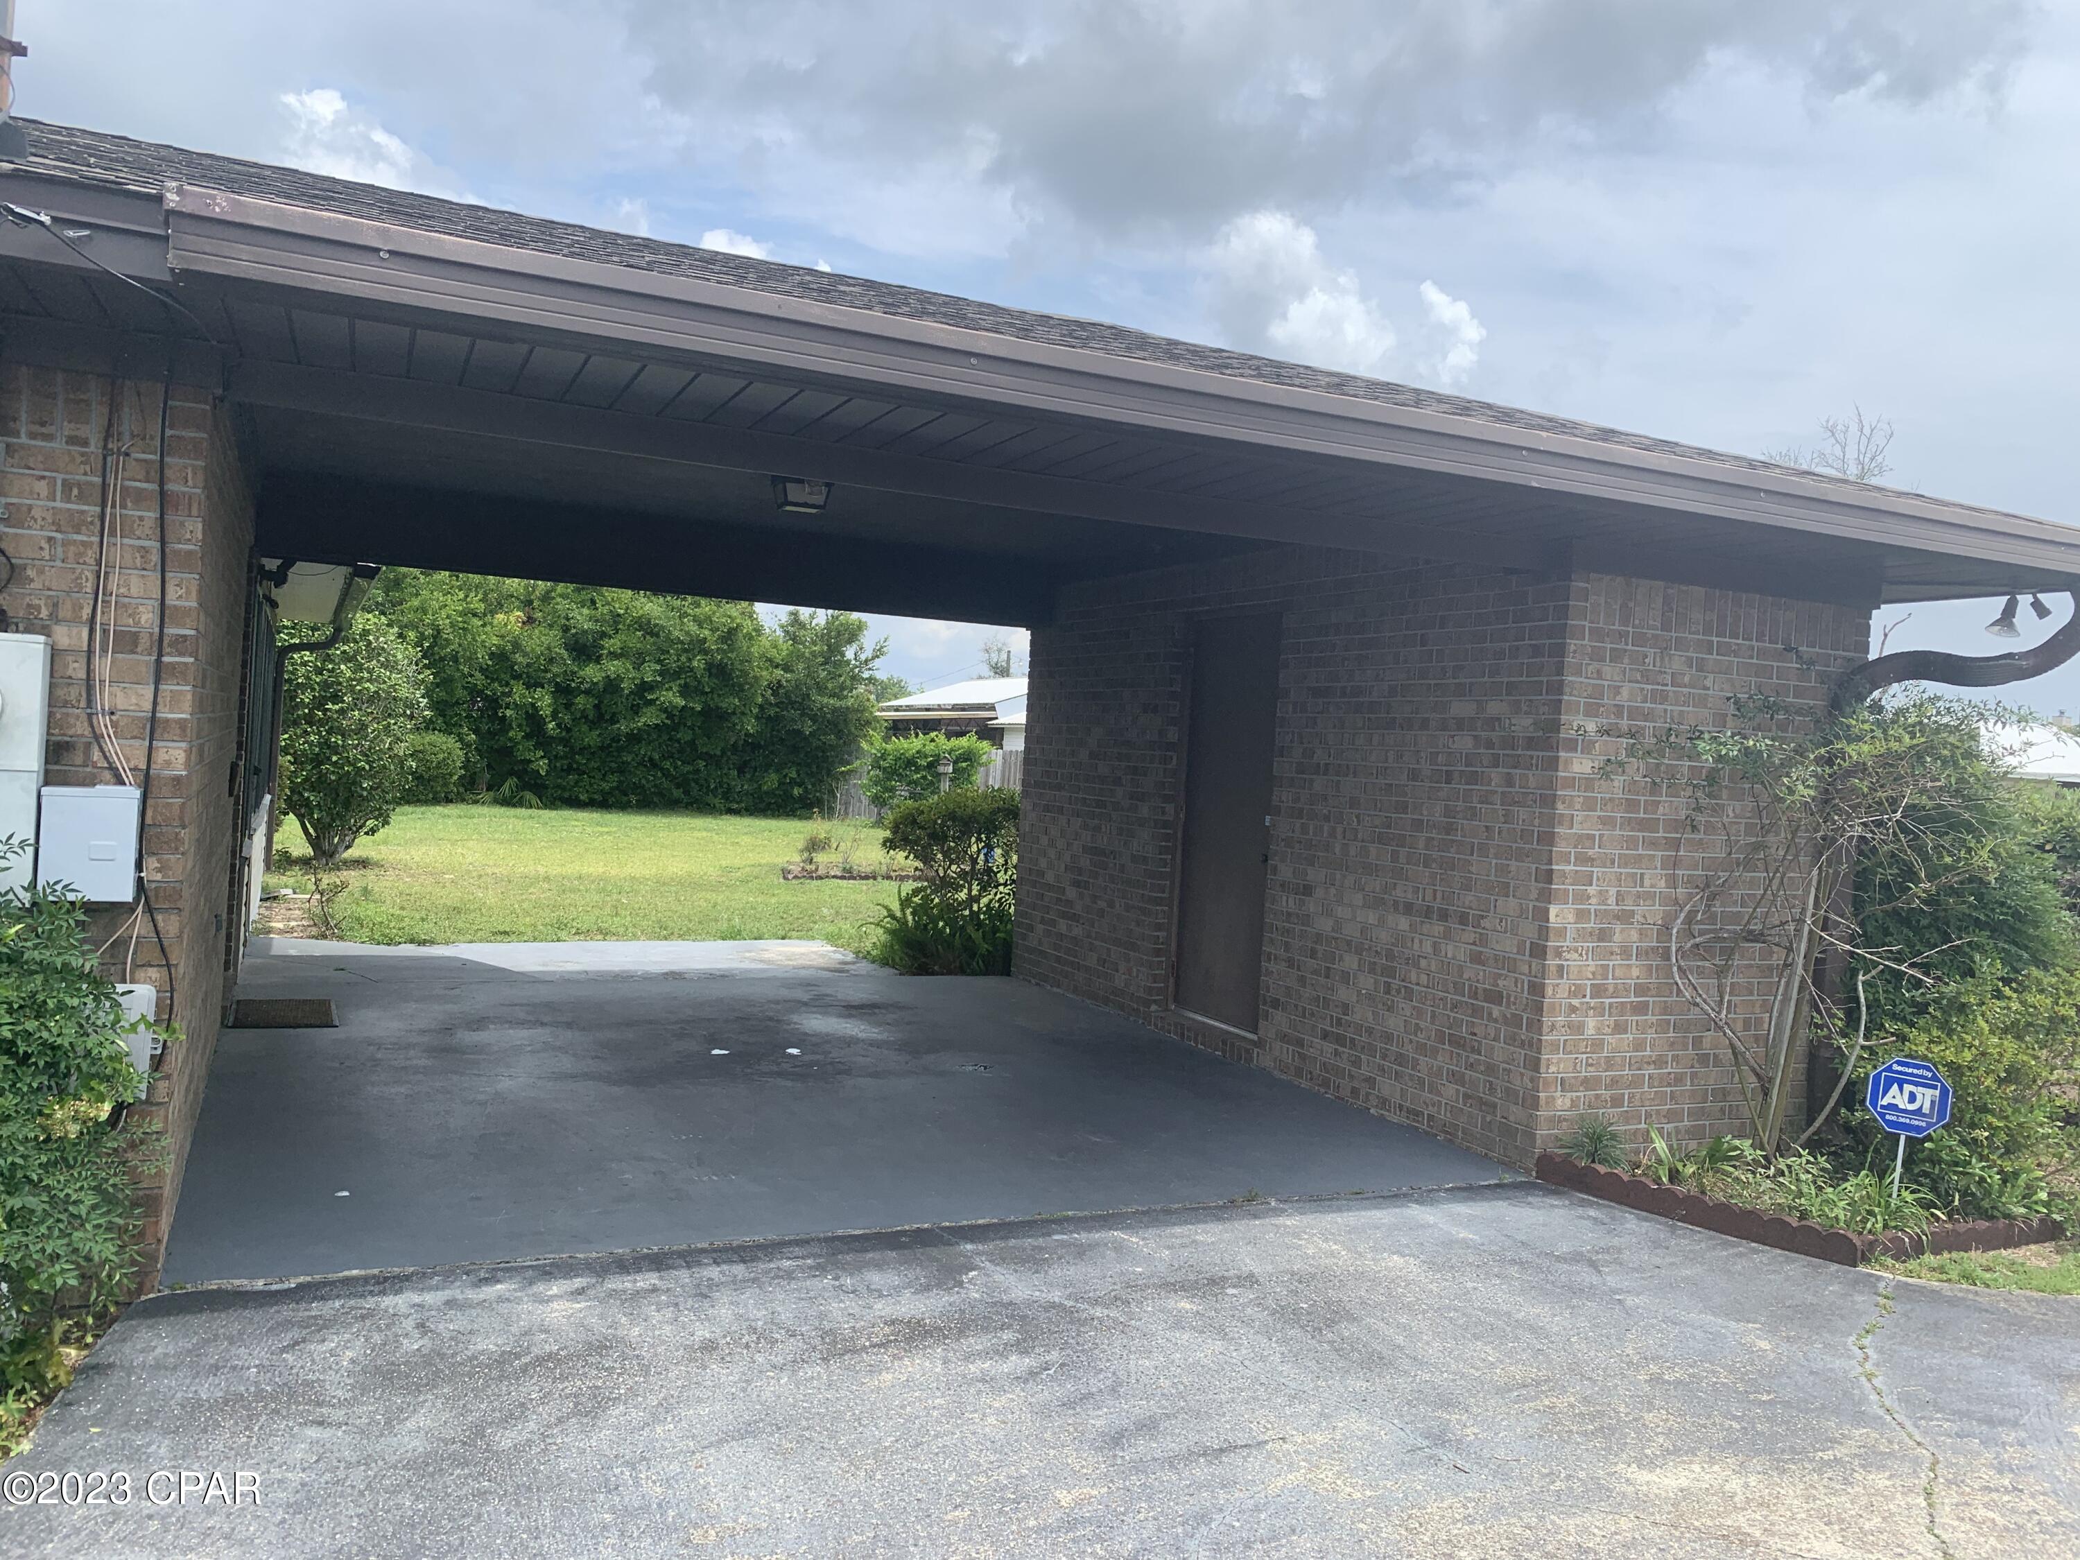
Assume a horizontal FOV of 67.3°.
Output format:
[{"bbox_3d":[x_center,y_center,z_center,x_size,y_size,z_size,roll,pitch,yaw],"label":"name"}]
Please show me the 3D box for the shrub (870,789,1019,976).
[{"bbox_3d":[-0.595,0.650,10.500,1.120,1.220,1.100,3,1,-24],"label":"shrub"}]

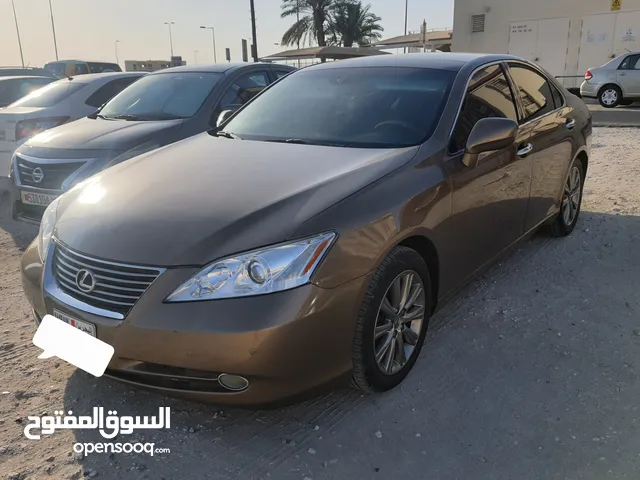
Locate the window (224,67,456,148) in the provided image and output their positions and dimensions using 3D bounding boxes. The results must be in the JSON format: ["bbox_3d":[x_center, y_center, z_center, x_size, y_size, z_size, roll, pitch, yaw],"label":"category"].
[{"bbox_3d":[0.066,-0.822,2.920,1.440,0.120,0.890,12,53,38],"label":"window"}]

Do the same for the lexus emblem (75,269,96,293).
[{"bbox_3d":[-0.930,0.159,1.906,0.135,0.095,0.026,12,13,38],"label":"lexus emblem"}]

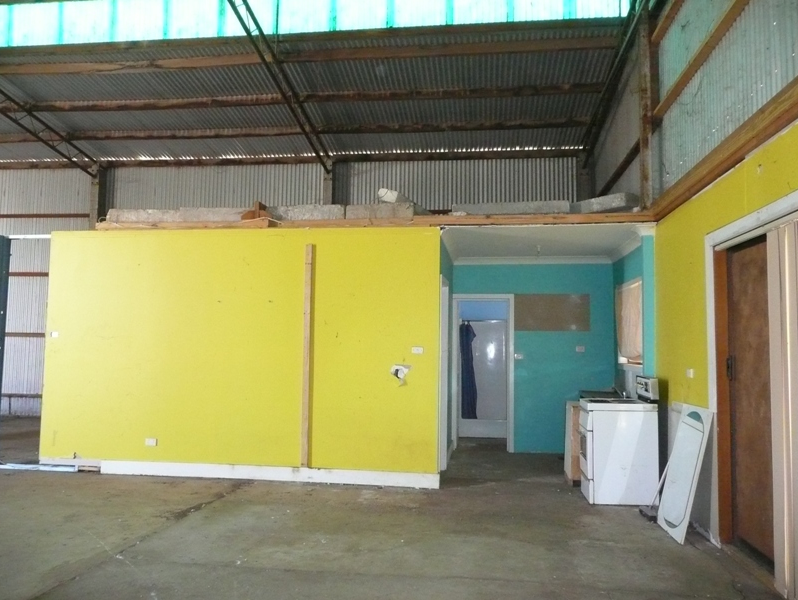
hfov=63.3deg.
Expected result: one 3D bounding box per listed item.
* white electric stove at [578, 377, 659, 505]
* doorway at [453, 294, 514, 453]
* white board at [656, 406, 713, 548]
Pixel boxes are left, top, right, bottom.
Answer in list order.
[{"bbox_3d":[2.041,1.291,6.082,0.635,1.130,0.550,0,-4,7],"label":"white electric stove"},{"bbox_3d":[1.145,0.994,8.897,0.840,2.130,0.130,0,-4,7],"label":"doorway"},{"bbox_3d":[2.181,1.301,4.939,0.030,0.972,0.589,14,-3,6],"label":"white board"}]

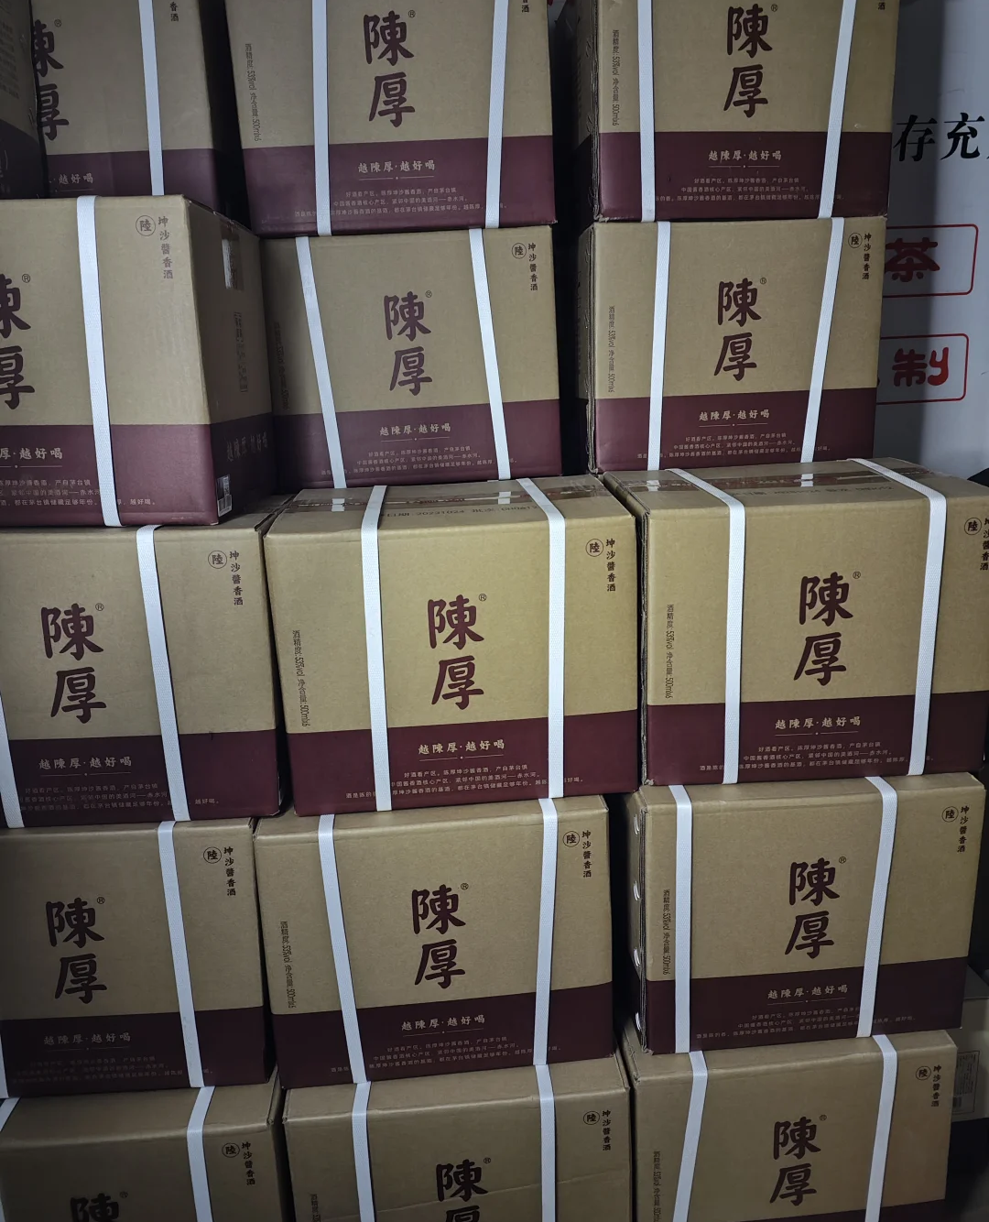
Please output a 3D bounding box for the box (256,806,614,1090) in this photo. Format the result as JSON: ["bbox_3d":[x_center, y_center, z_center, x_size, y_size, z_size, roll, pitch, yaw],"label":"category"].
[{"bbox_3d":[-0.062,0.296,1.059,0.335,0.278,0.275,-4,16,-4],"label":"box"}]

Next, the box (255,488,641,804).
[{"bbox_3d":[-0.041,0.019,1.027,0.335,0.278,0.275,-3,16,-3],"label":"box"}]

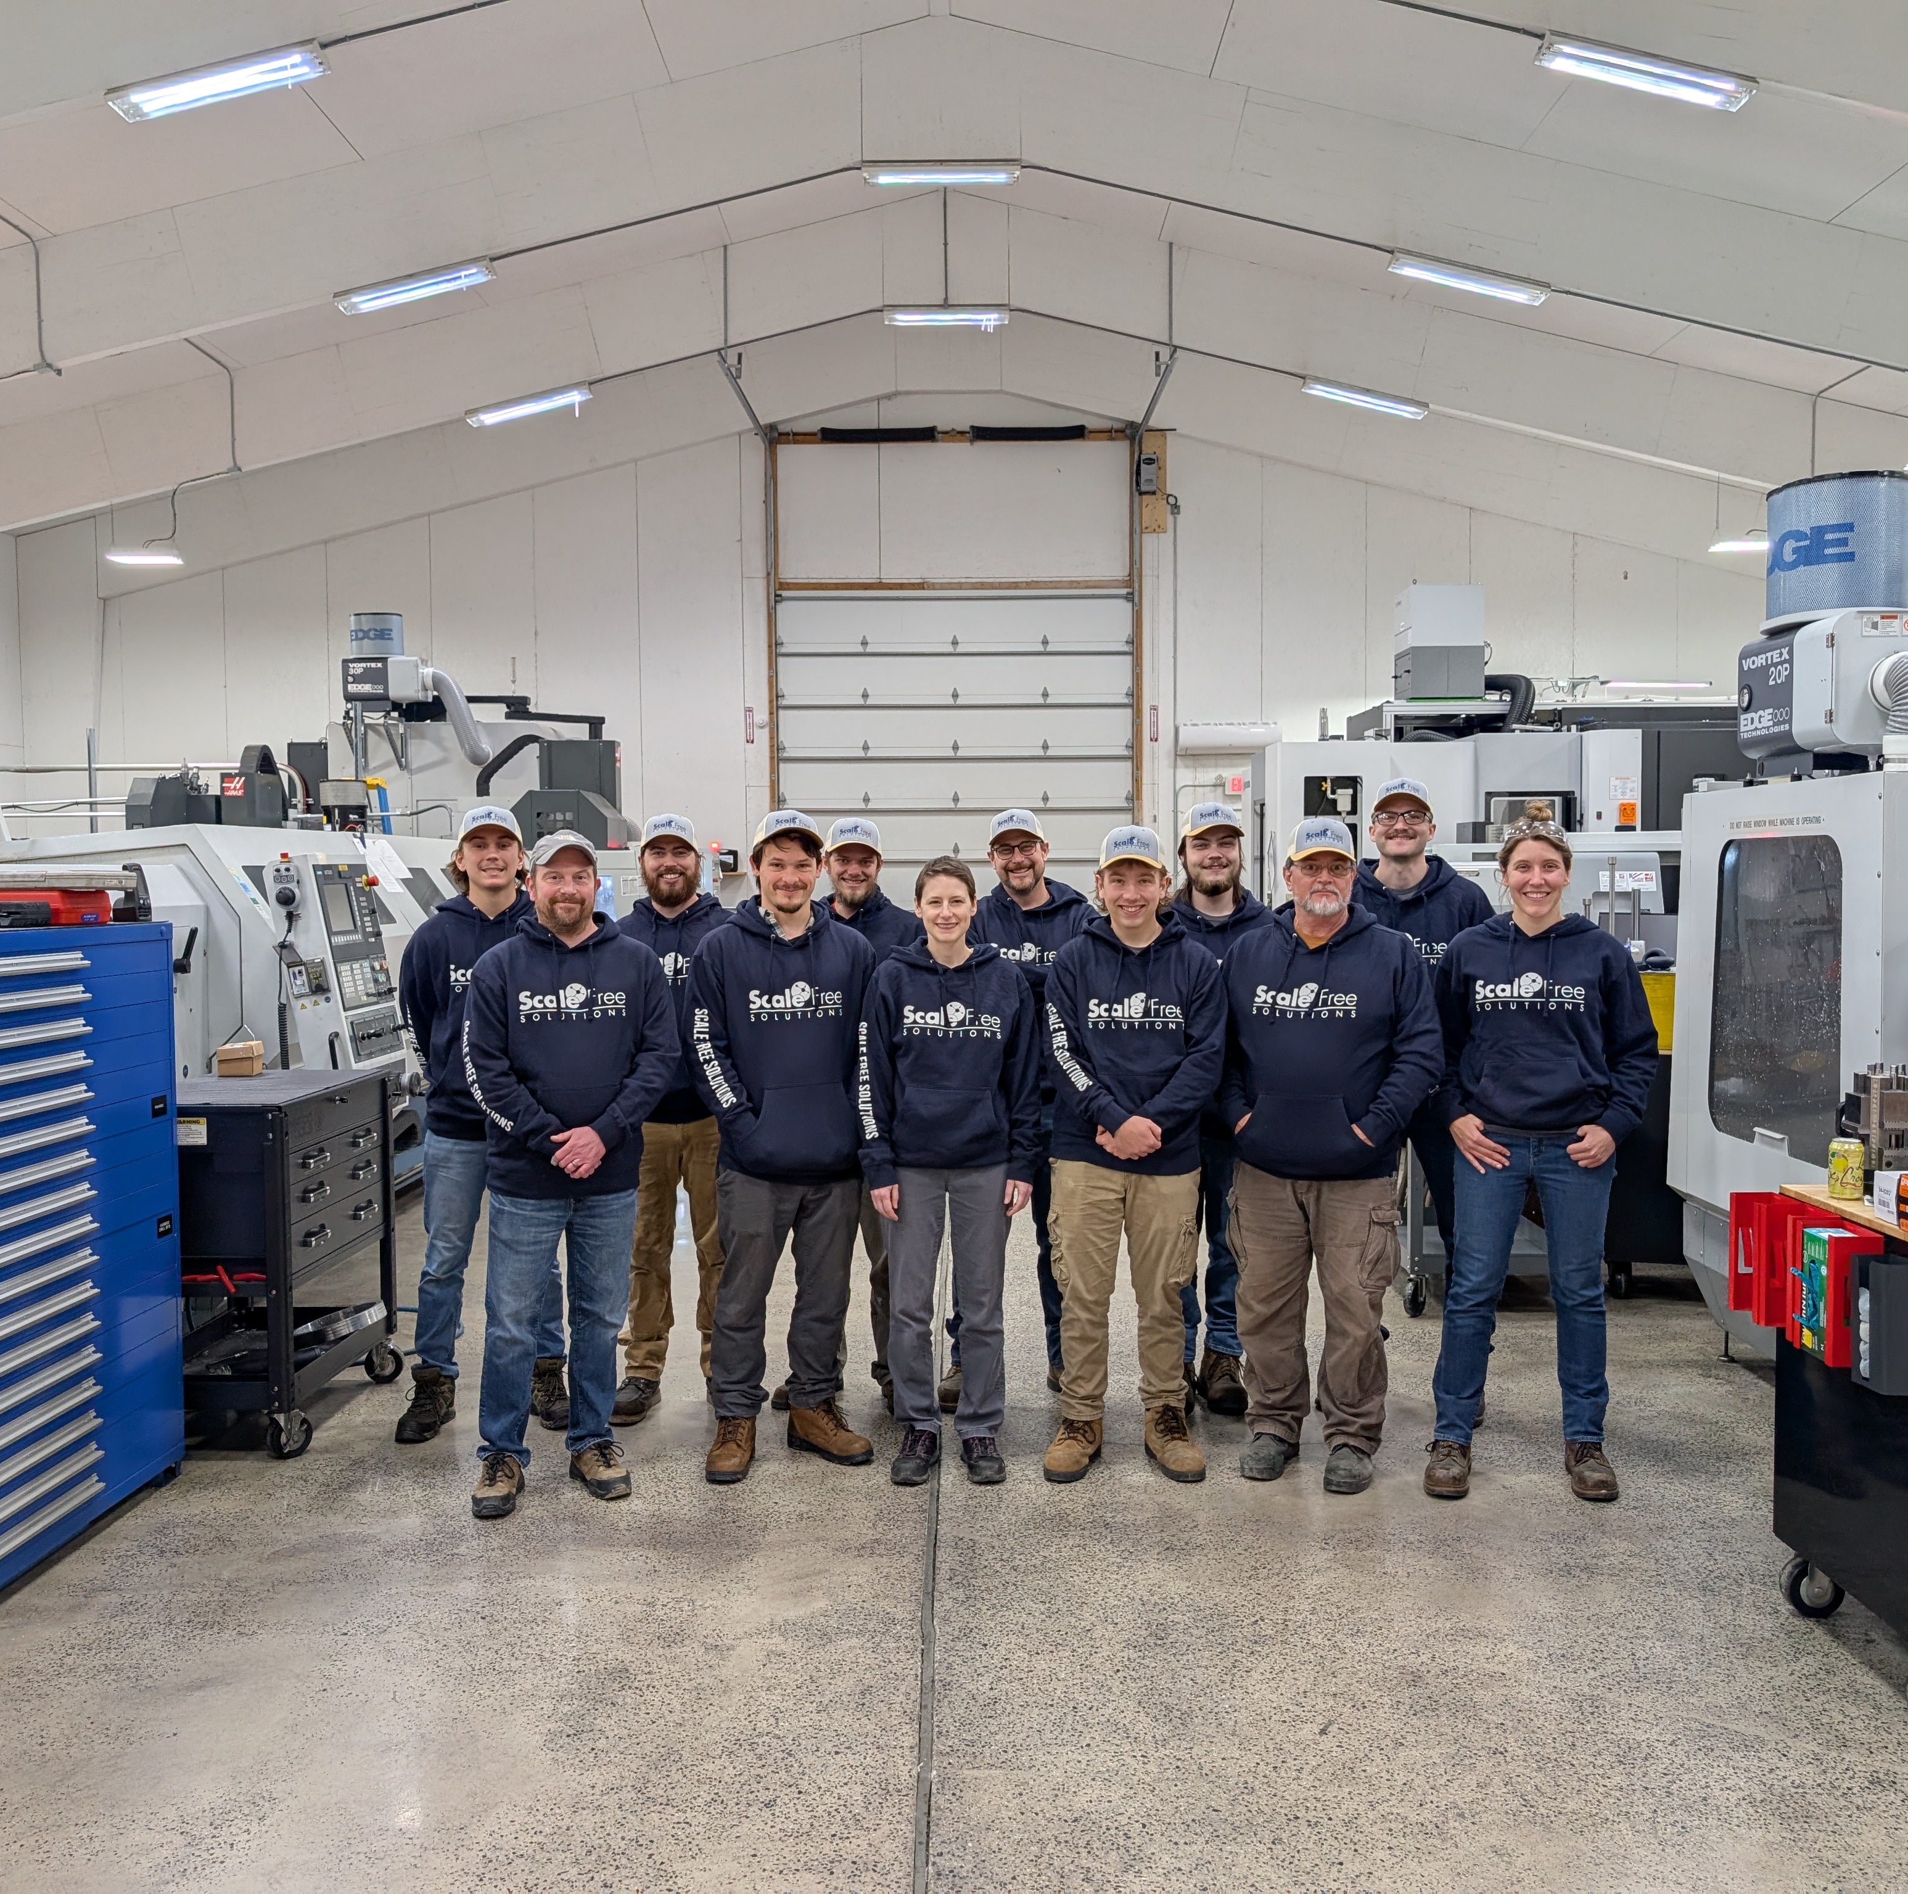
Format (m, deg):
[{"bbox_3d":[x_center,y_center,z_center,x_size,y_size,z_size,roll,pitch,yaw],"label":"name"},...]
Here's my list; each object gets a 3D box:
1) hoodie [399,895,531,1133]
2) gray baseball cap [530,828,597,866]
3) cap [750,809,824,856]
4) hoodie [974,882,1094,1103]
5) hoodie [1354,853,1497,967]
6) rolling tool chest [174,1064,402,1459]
[{"bbox_3d":[-1.386,0.199,5.207,0.530,0.740,0.350,-1,3,-12],"label":"hoodie"},{"bbox_3d":[-1.001,-0.251,4.470,0.175,0.110,0.260,-1,3,-13],"label":"gray baseball cap"},{"bbox_3d":[-0.450,-0.311,4.730,0.190,0.130,0.260,-1,3,-13],"label":"cap"},{"bbox_3d":[0.236,0.150,5.455,0.560,0.740,0.330,0,2,2],"label":"hoodie"},{"bbox_3d":[1.369,0.098,5.300,0.570,0.740,0.330,0,3,10],"label":"hoodie"},{"bbox_3d":[-2.102,0.923,5.343,0.520,0.990,0.850,0,2,3],"label":"rolling tool chest"}]

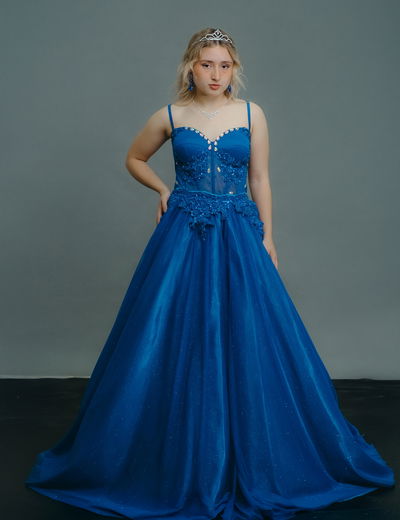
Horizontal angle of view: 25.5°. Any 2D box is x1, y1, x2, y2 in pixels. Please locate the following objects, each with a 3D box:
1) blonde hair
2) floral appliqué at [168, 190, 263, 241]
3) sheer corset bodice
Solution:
[{"bbox_3d":[0.030,-0.678,3.080,0.245,0.265,0.235,0,1,-10],"label":"blonde hair"},{"bbox_3d":[0.054,-0.154,3.060,0.340,0.175,0.230,0,1,-4],"label":"floral appliqué"},{"bbox_3d":[0.033,-0.384,3.070,0.285,0.325,0.235,0,1,-4],"label":"sheer corset bodice"}]

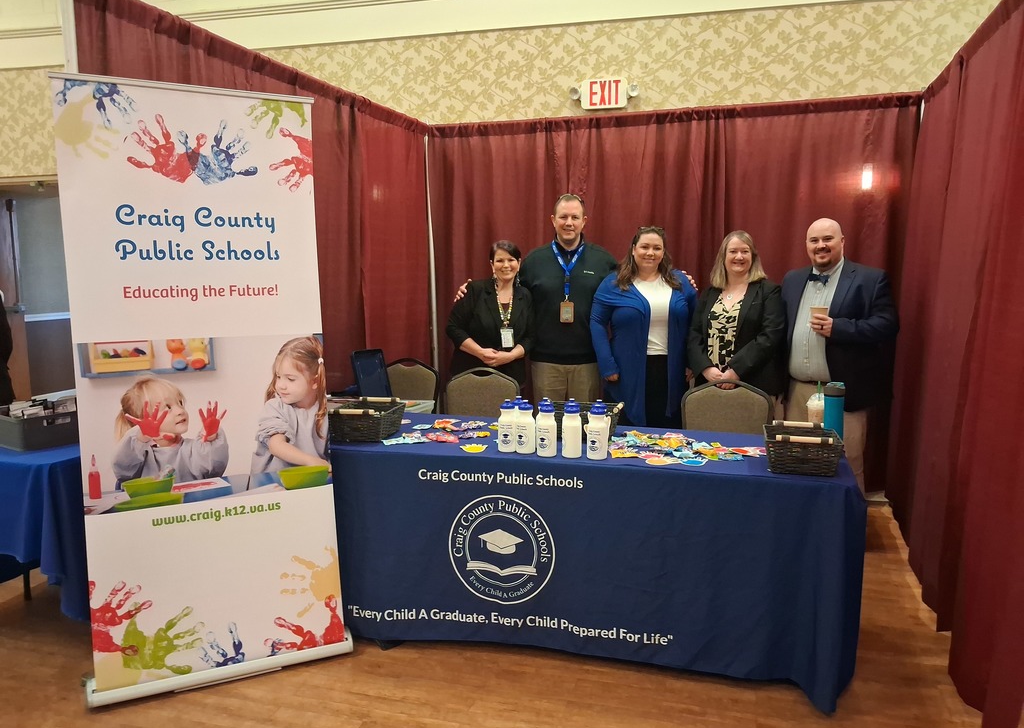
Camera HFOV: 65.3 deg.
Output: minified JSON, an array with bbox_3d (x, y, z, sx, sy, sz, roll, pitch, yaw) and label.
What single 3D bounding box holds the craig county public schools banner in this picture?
[{"bbox_3d":[-1.085,0.064,2.864,0.890,2.100,0.190,-4,3,-26],"label":"craig county public schools banner"}]

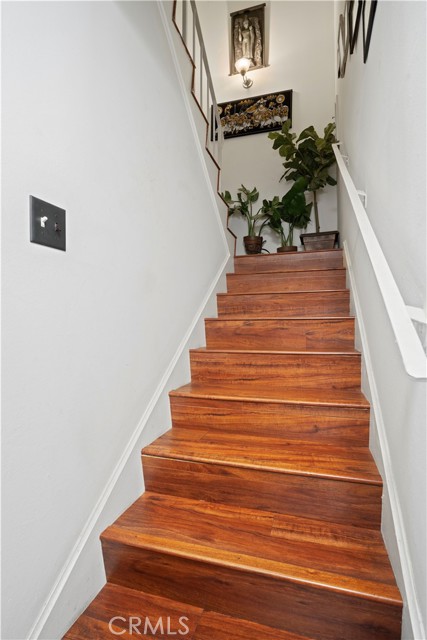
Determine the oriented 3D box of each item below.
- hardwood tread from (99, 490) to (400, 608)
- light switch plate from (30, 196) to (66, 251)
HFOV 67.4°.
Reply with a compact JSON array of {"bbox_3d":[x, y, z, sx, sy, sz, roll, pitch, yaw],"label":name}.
[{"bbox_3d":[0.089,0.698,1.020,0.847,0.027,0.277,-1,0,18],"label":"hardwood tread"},{"bbox_3d":[-0.435,-0.249,0.844,0.009,0.116,0.118,-1,0,18],"label":"light switch plate"}]

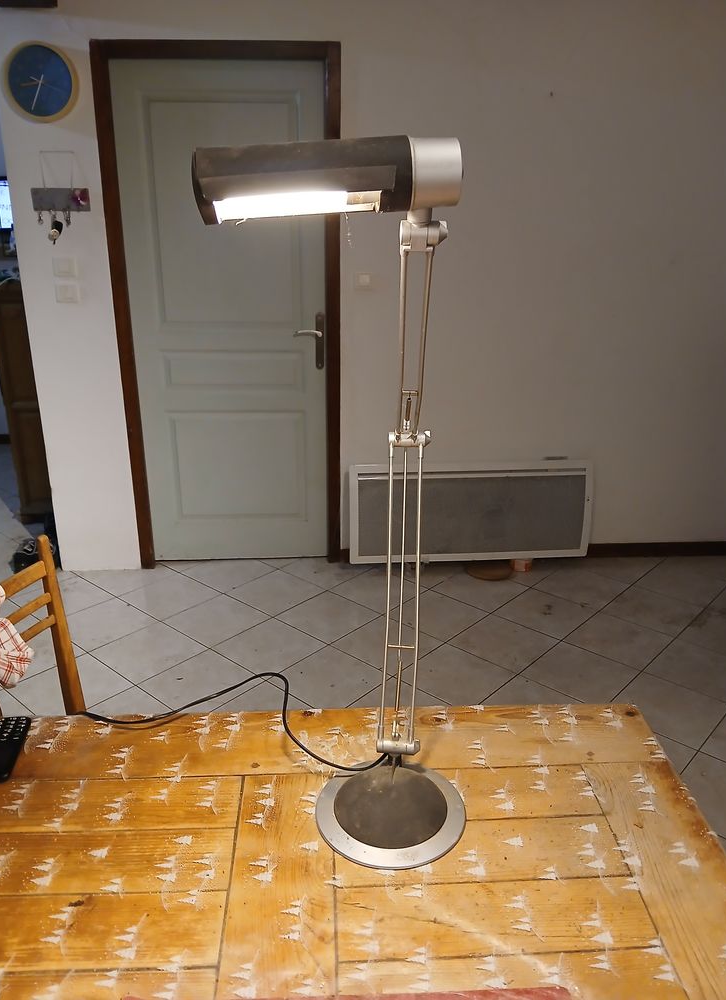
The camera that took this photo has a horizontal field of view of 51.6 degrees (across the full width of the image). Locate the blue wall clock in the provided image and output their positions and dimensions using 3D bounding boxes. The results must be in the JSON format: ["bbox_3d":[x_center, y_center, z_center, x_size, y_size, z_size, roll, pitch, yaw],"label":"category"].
[{"bbox_3d":[-1.170,-1.523,2.738,0.257,0.257,0.040,-1,20,-5],"label":"blue wall clock"}]

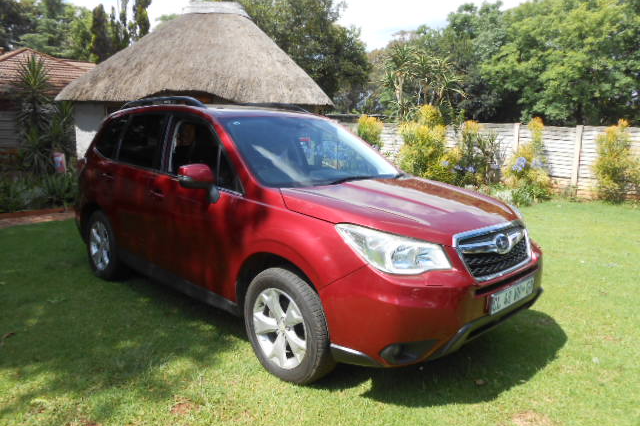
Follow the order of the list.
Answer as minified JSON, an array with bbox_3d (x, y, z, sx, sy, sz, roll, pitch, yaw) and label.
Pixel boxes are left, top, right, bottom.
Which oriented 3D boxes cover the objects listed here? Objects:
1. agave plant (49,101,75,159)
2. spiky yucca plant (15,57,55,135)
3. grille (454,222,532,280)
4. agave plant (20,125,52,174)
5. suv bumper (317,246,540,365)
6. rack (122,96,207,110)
[{"bbox_3d":[-5.630,-1.791,10.468,0.660,1.247,0.660,1,9,0],"label":"agave plant"},{"bbox_3d":[-5.916,-2.445,9.960,0.880,1.578,0.880,1,9,0],"label":"spiky yucca plant"},{"bbox_3d":[1.023,0.193,2.715,0.140,0.250,0.770,10,13,44],"label":"grille"},{"bbox_3d":[-6.002,-1.314,10.140,0.750,1.048,0.750,1,9,0],"label":"agave plant"},{"bbox_3d":[0.842,0.457,2.865,1.770,0.510,0.620,-7,12,-44],"label":"suv bumper"},{"bbox_3d":[-1.410,-0.961,4.201,1.500,0.100,0.060,10,13,44],"label":"rack"}]

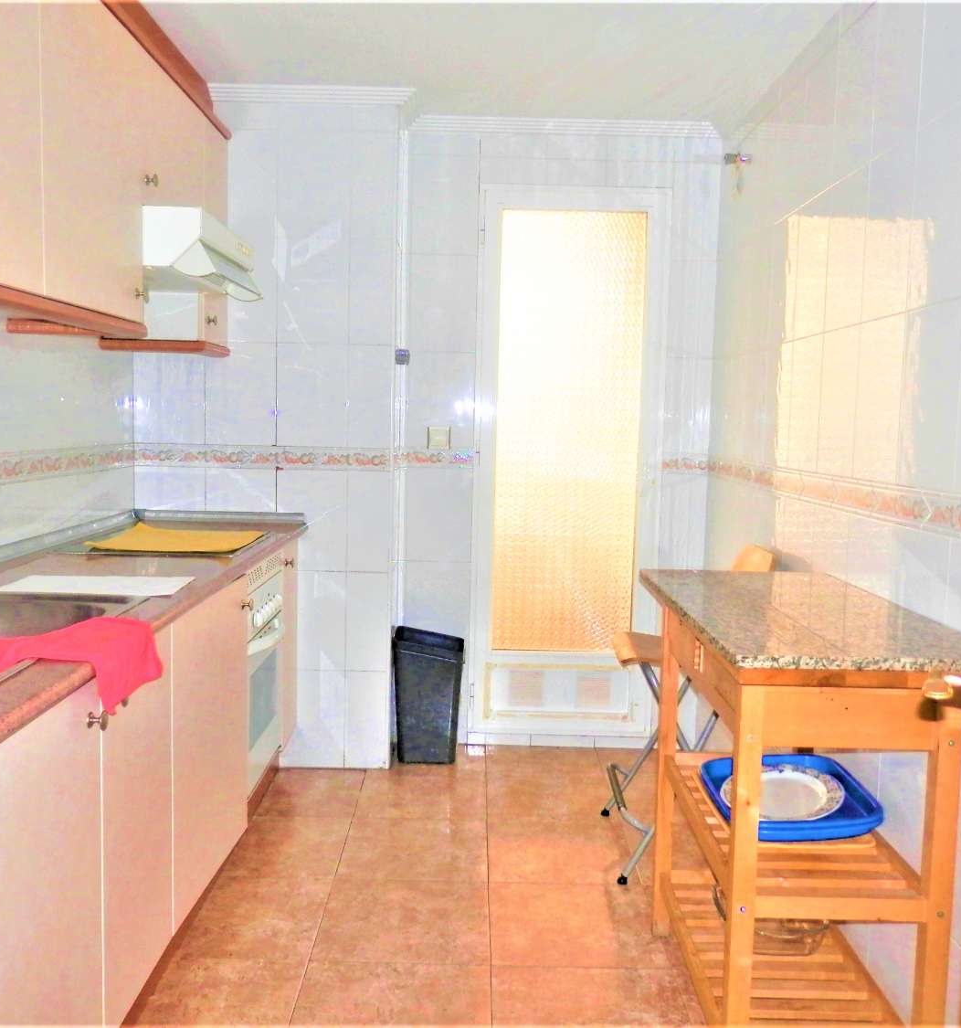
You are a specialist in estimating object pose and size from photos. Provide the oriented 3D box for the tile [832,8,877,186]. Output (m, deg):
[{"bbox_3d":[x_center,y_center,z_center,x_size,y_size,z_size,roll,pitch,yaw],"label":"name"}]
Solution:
[{"bbox_3d":[0.887,-0.993,2.351,0.010,0.360,0.244,1,5,0],"label":"tile"}]

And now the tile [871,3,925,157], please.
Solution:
[{"bbox_3d":[0.897,-0.970,2.120,0.012,0.361,0.250,1,5,0],"label":"tile"}]

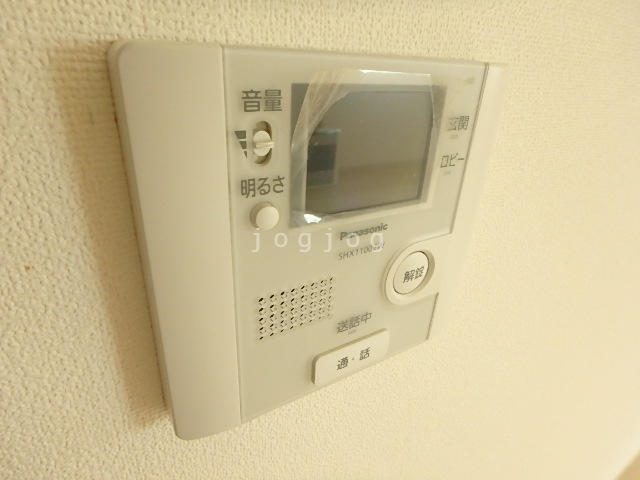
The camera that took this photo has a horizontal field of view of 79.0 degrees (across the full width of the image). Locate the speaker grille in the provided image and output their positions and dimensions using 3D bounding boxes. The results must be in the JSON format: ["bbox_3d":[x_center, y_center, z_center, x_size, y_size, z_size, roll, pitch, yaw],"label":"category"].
[{"bbox_3d":[-0.009,0.026,0.154,0.035,0.021,0.004,-12,29,-30],"label":"speaker grille"}]

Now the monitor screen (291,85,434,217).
[{"bbox_3d":[0.018,-0.033,0.144,0.065,0.046,0.005,-12,29,-30],"label":"monitor screen"}]

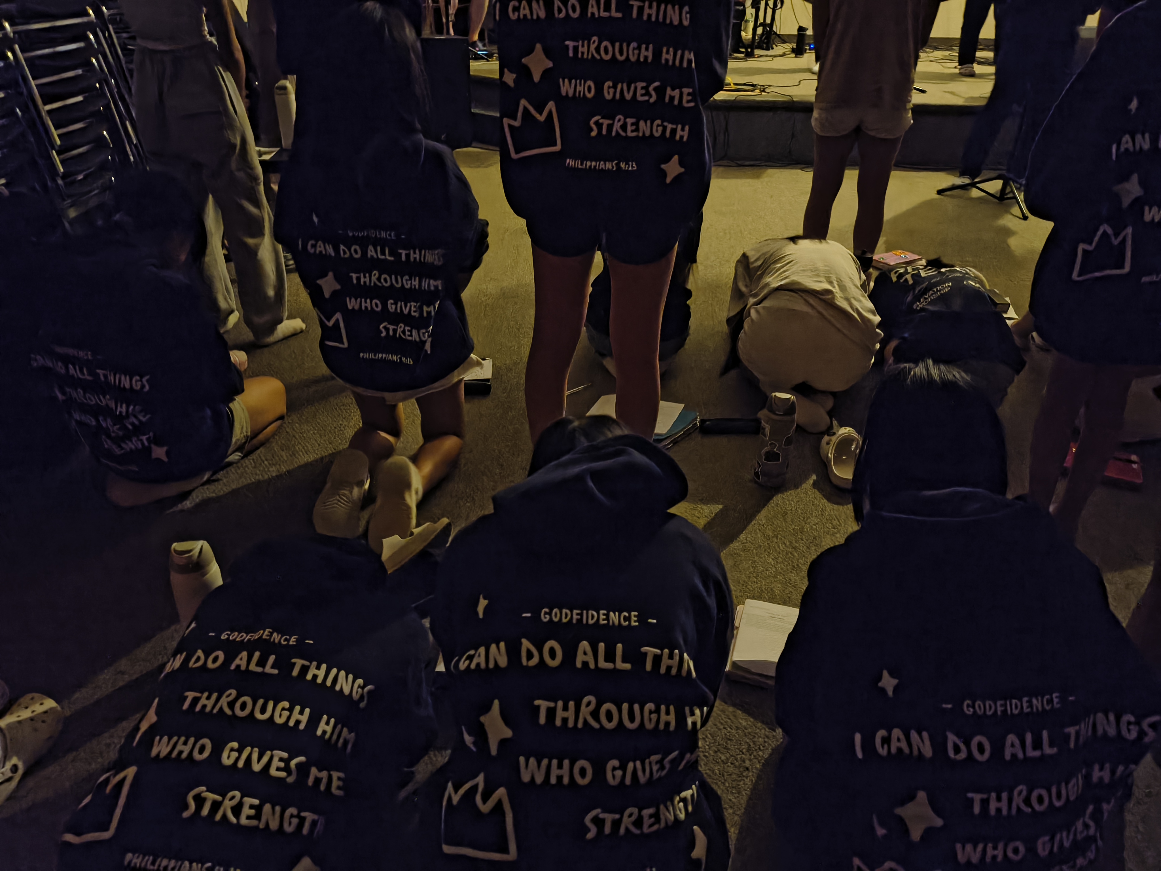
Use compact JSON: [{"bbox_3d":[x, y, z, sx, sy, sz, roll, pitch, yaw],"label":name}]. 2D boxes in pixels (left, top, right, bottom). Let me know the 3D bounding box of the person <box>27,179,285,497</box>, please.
[{"bbox_3d":[-1.149,-0.272,2.231,0.520,0.780,0.620,9,31,16],"label":"person"}]

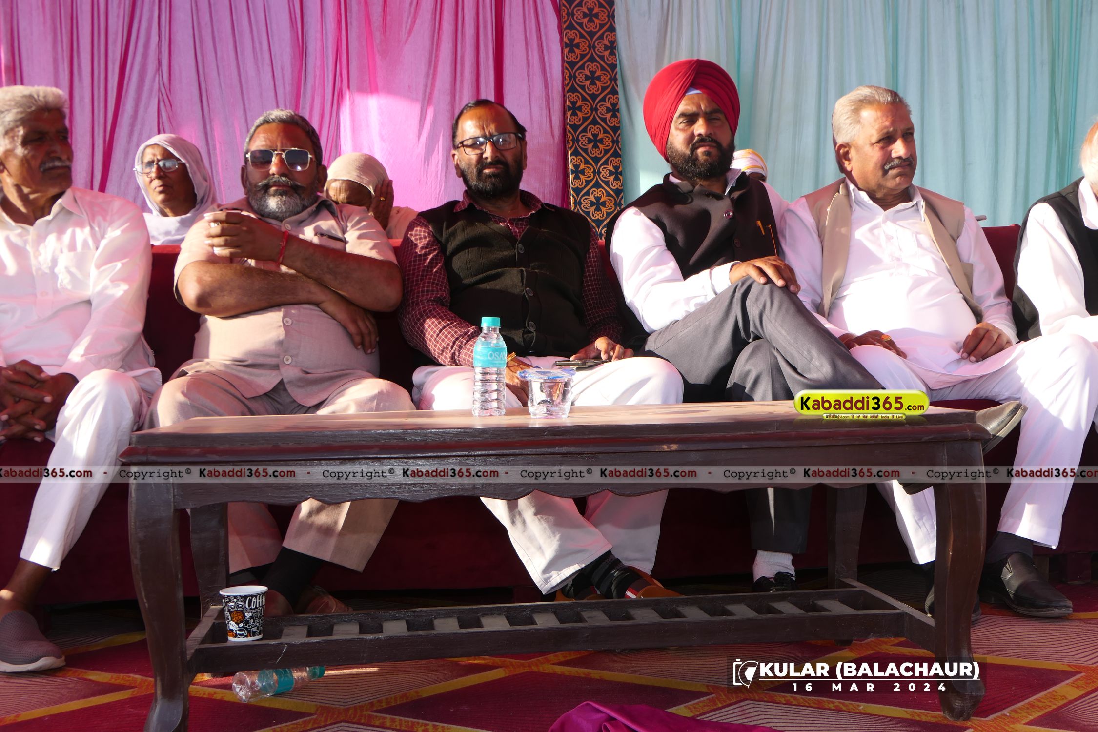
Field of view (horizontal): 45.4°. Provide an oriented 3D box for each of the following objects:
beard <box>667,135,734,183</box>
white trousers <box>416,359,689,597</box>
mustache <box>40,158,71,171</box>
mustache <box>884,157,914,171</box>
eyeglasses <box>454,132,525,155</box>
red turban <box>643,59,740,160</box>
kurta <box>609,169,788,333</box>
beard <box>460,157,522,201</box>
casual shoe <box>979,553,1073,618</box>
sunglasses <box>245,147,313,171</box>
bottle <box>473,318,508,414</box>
[{"bbox_3d":[0.354,-0.485,3.070,0.148,0.105,0.100,-3,1,-16],"label":"beard"},{"bbox_3d":[-0.019,0.203,2.887,0.545,0.540,0.620,-1,1,-6],"label":"white trousers"},{"bbox_3d":[-1.128,-0.461,3.000,0.035,0.032,0.085,-1,1,33],"label":"mustache"},{"bbox_3d":[0.818,-0.471,3.060,0.085,0.032,0.035,-2,1,-30],"label":"mustache"},{"bbox_3d":[-0.137,-0.499,3.008,0.142,0.043,0.140,-8,1,-4],"label":"eyeglasses"},{"bbox_3d":[0.335,-0.602,3.080,0.215,0.220,0.240,-3,-2,-9],"label":"red turban"},{"bbox_3d":[0.344,-0.239,3.050,0.430,0.430,0.330,0,-6,-28],"label":"kurta"},{"bbox_3d":[-0.137,-0.440,3.080,0.148,0.100,0.100,-7,1,-3],"label":"beard"},{"bbox_3d":[0.990,0.451,2.775,0.102,0.110,0.285,-1,1,-22],"label":"casual shoe"},{"bbox_3d":[-0.607,-0.457,2.988,0.148,0.050,0.140,-1,-2,-5],"label":"sunglasses"},{"bbox_3d":[-0.094,0.001,2.090,0.053,0.158,0.053,0,0,0],"label":"bottle"}]

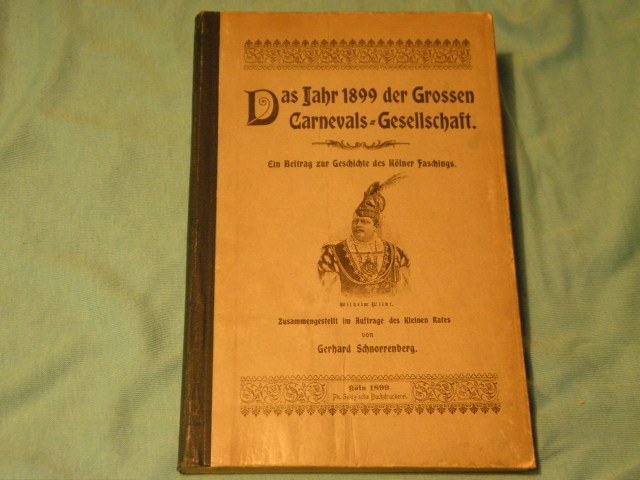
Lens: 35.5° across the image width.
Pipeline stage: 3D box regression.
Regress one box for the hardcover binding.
[{"bbox_3d":[-0.053,-0.006,0.456,0.014,0.017,0.220,-1,68,0],"label":"hardcover binding"}]

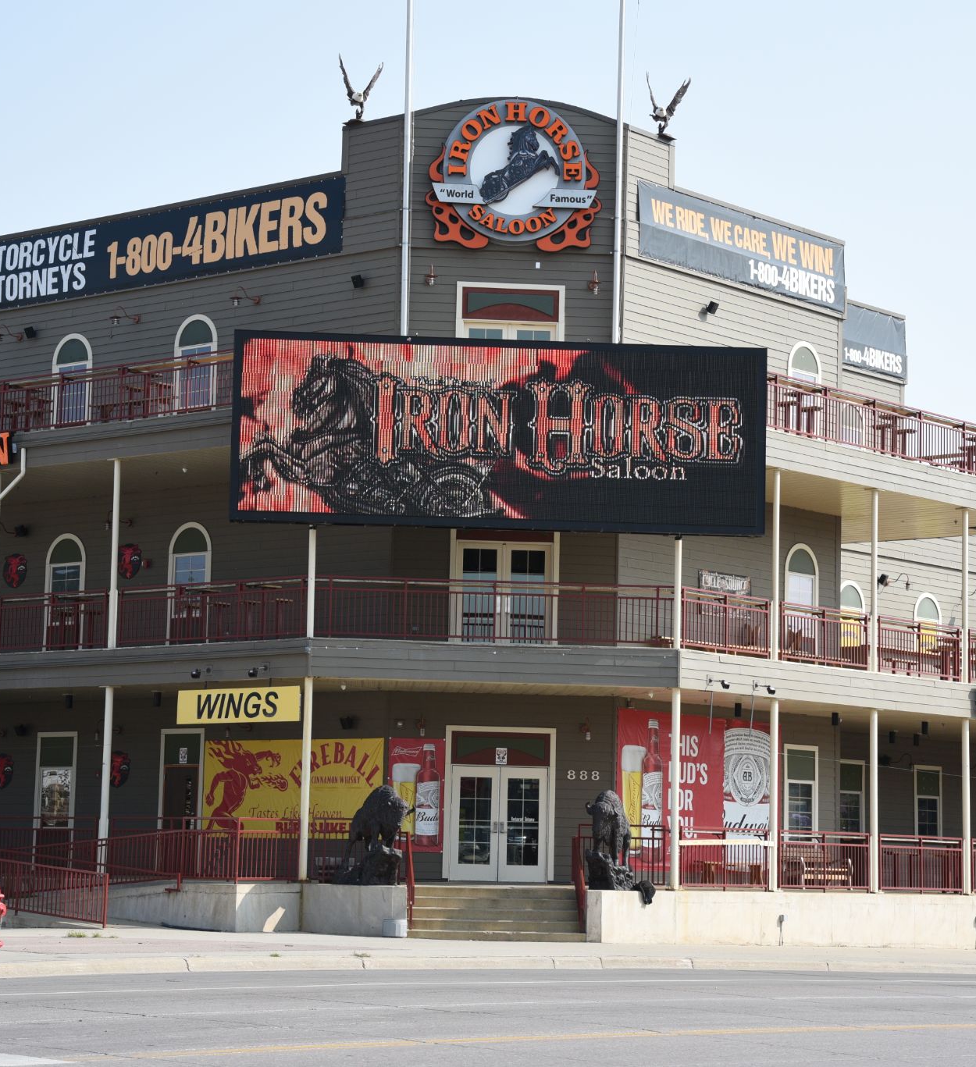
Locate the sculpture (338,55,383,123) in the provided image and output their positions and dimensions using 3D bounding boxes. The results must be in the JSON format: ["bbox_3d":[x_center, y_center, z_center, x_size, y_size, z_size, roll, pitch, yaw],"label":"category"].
[{"bbox_3d":[-2.491,-8.700,53.883,0.860,1.310,0.600,3,-7,-12],"label":"sculpture"}]

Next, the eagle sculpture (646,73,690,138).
[{"bbox_3d":[3.527,-8.337,53.821,0.820,1.255,0.600,3,-8,-17],"label":"eagle sculpture"}]

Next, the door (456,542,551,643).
[{"bbox_3d":[0.328,1.231,51.997,1.820,2.120,0.100,2,-7,-5],"label":"door"}]

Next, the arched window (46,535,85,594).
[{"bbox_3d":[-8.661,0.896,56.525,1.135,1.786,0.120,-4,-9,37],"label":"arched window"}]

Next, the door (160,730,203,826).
[{"bbox_3d":[-6.100,5.355,54.859,1.150,2.730,0.100,-4,-9,40],"label":"door"}]

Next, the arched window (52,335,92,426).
[{"bbox_3d":[-8.612,-3.103,57.074,1.172,2.076,0.120,-4,-9,37],"label":"arched window"}]

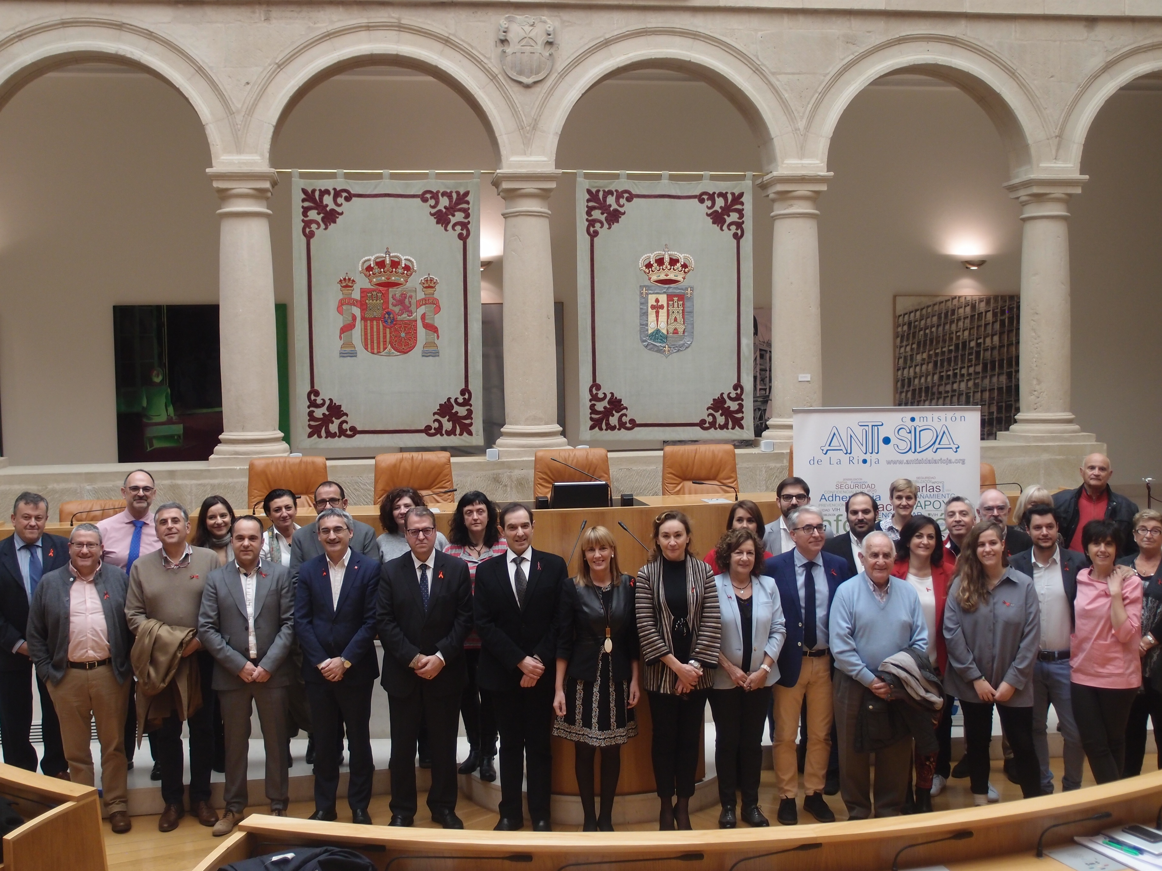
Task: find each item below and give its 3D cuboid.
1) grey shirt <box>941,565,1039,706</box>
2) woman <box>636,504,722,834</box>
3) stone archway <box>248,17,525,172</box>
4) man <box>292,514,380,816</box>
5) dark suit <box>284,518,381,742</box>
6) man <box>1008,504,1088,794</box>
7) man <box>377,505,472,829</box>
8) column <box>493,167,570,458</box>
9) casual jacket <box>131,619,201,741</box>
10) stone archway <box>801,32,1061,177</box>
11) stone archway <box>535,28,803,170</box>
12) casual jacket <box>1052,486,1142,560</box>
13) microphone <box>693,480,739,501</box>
[{"bbox_3d":[2.394,1.174,7.450,0.540,0.790,0.330,0,3,11],"label":"grey shirt"},{"bbox_3d":[0.532,1.298,7.047,0.470,1.740,0.340,-1,3,6],"label":"woman"},{"bbox_3d":[-1.712,-2.942,11.225,2.440,1.284,0.500,-1,3,-8],"label":"stone archway"},{"bbox_3d":[-1.374,1.295,7.165,0.500,1.770,0.380,-1,3,-9],"label":"man"},{"bbox_3d":[-1.526,1.201,7.870,0.550,1.360,0.330,-2,3,-11],"label":"dark suit"},{"bbox_3d":[2.698,1.250,7.326,0.560,1.713,0.360,0,3,14],"label":"man"},{"bbox_3d":[-0.872,1.283,7.125,0.530,1.781,0.380,-1,3,-7],"label":"man"},{"bbox_3d":[-0.455,-1.075,11.493,0.640,2.509,0.640,-1,3,-8],"label":"column"},{"bbox_3d":[-2.328,1.366,7.150,0.380,0.670,0.270,-2,3,-18],"label":"casual jacket"},{"bbox_3d":[3.067,-2.932,11.548,2.370,1.252,0.500,-1,3,-8],"label":"stone archway"},{"bbox_3d":[0.689,-2.887,11.194,2.375,1.228,0.500,-1,3,-8],"label":"stone archway"},{"bbox_3d":[3.546,0.693,8.768,0.600,0.730,0.320,0,3,14],"label":"casual jacket"},{"bbox_3d":[0.926,0.380,8.760,0.360,0.150,0.050,1,4,38],"label":"microphone"}]

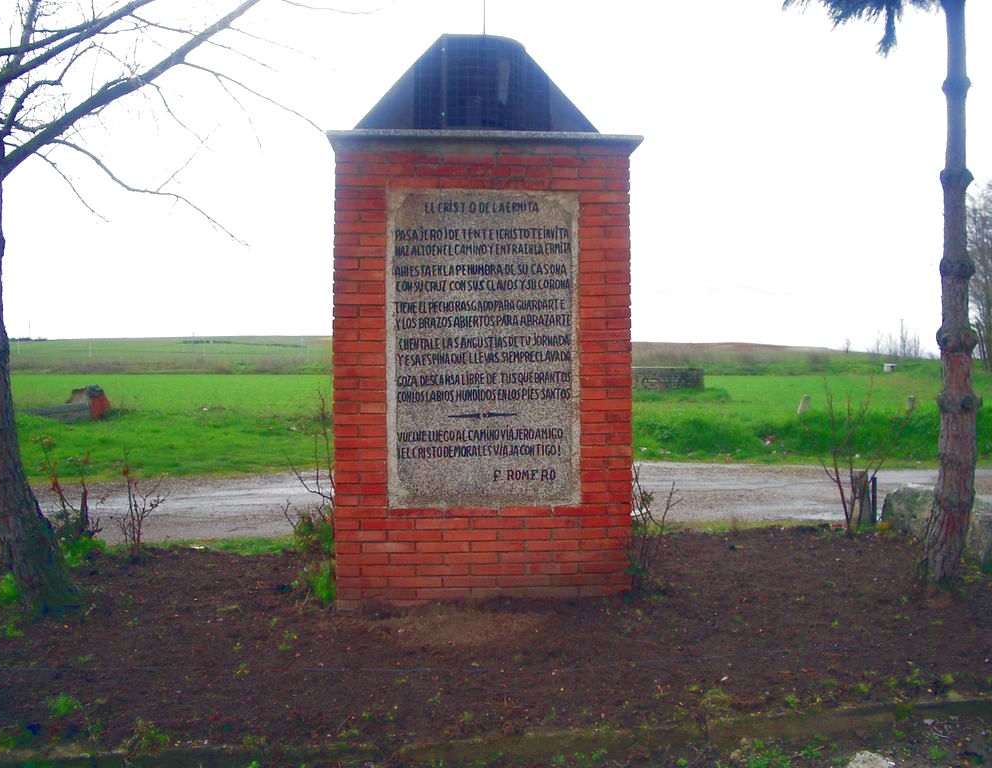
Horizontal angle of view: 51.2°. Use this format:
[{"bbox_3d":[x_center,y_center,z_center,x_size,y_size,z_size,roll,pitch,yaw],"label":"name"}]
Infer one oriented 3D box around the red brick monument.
[{"bbox_3d":[-0.082,-0.337,5.355,1.480,2.750,0.900,0,1,-5],"label":"red brick monument"}]

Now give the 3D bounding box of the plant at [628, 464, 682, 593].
[{"bbox_3d":[0.784,0.710,5.120,0.250,0.610,0.250,0,1,-5],"label":"plant"}]

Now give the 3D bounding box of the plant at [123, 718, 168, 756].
[{"bbox_3d":[-1.066,1.075,3.150,0.130,0.090,0.120,0,1,-5],"label":"plant"}]

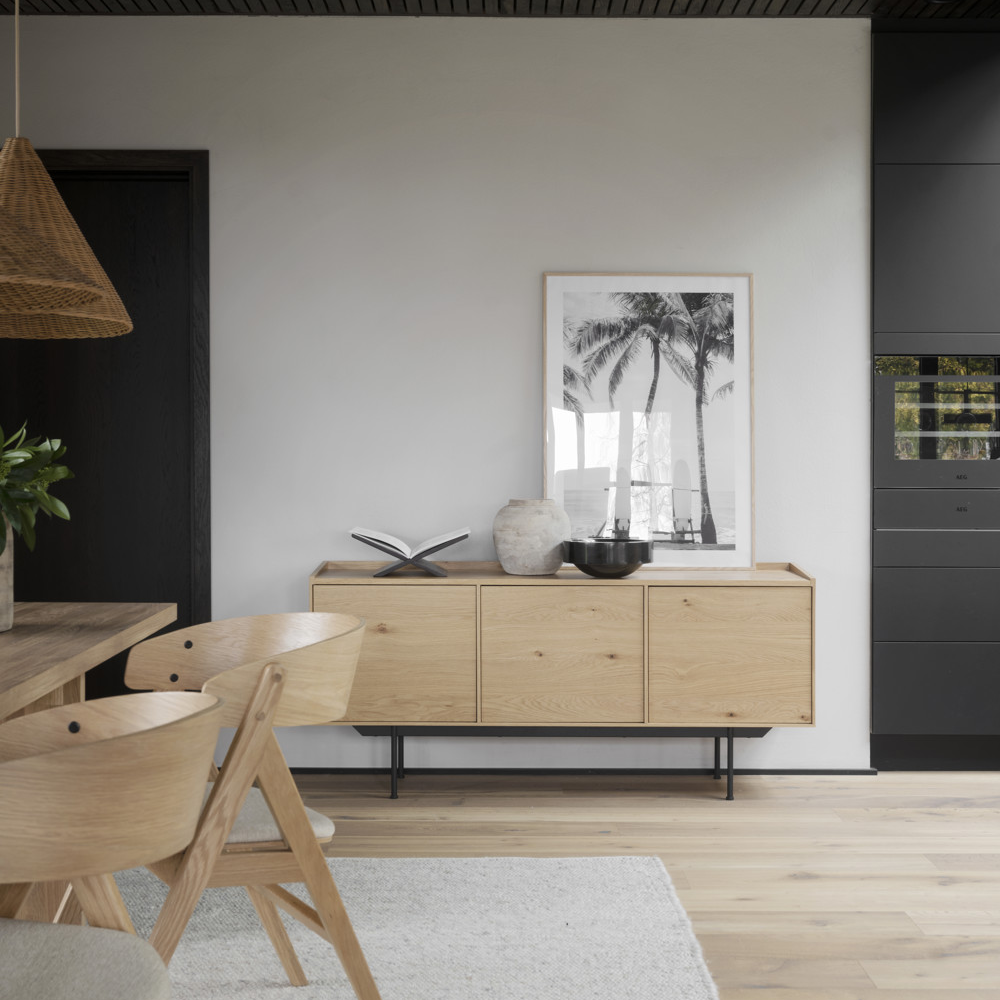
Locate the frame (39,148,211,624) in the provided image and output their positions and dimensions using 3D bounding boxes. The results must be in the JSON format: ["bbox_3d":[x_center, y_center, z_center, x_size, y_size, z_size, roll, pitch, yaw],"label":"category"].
[{"bbox_3d":[-1.497,-0.130,5.357,1.000,2.153,0.100,0,1,0],"label":"frame"}]

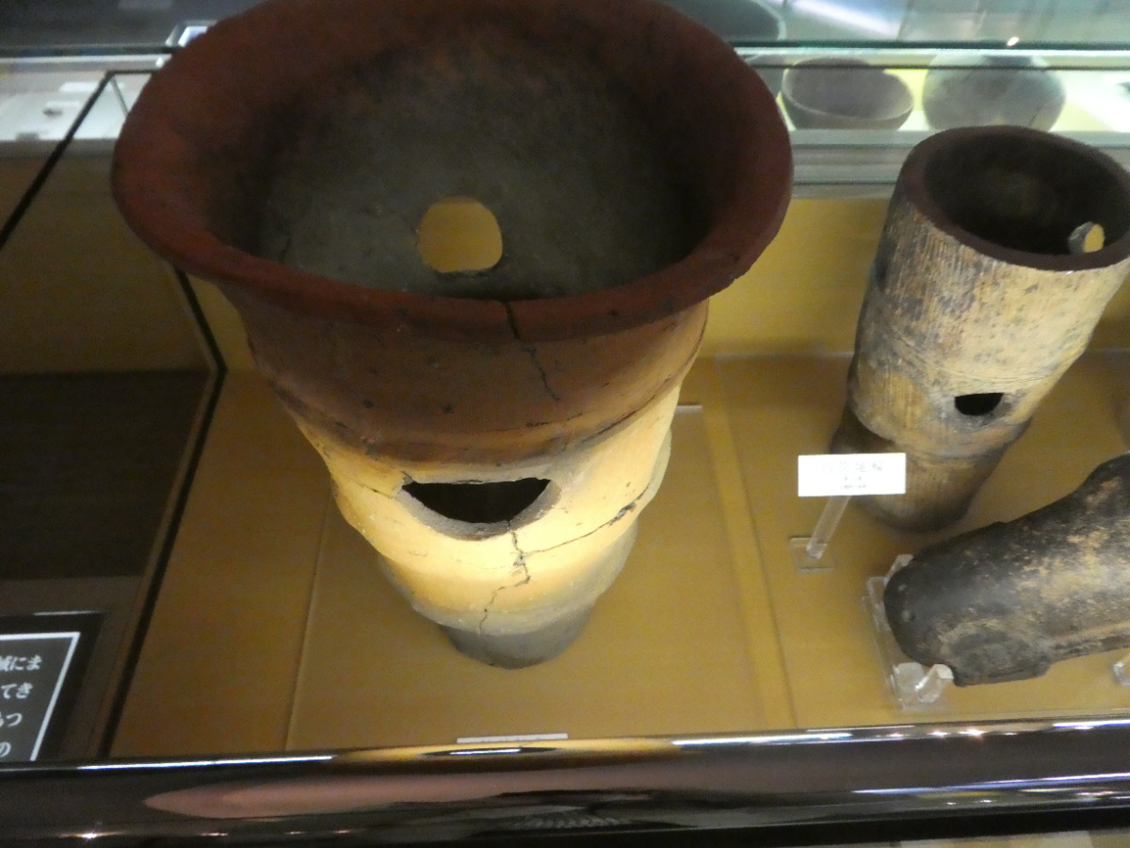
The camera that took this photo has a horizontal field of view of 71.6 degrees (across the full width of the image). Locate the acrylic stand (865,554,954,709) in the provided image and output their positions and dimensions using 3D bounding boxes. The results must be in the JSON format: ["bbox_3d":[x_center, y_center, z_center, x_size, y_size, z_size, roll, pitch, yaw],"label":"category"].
[{"bbox_3d":[0.348,0.204,0.782,0.048,0.054,0.143,-1,52,-2],"label":"acrylic stand"}]

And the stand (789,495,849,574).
[{"bbox_3d":[0.274,0.105,0.815,0.042,0.121,0.043,-1,52,-2],"label":"stand"}]

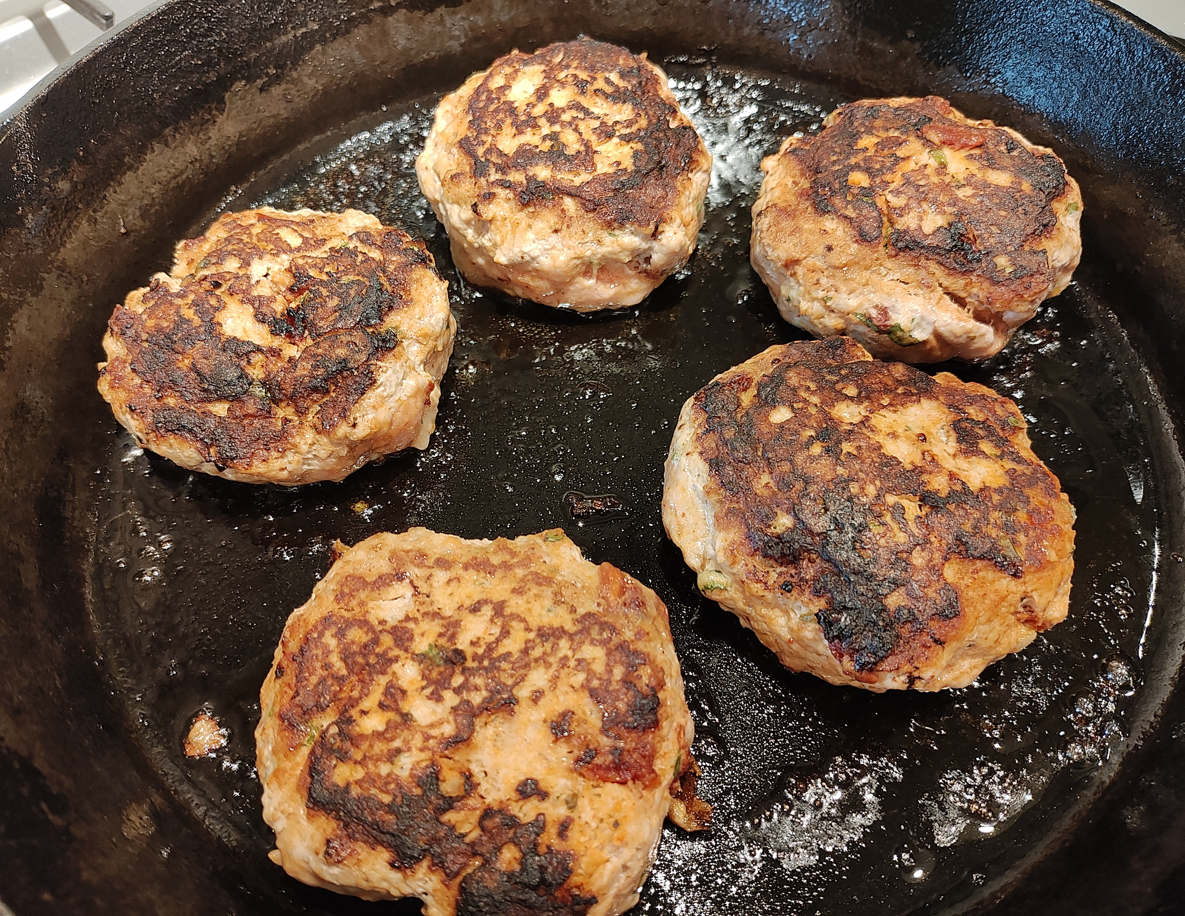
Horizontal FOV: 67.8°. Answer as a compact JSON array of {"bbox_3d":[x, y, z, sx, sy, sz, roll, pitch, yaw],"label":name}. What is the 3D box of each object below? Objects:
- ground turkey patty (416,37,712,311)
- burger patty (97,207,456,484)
[{"bbox_3d":[-0.007,-0.080,0.246,0.078,0.034,0.086,-8,58,-4],"label":"ground turkey patty"},{"bbox_3d":[-0.078,-0.030,0.227,0.087,0.025,0.085,6,58,4],"label":"burger patty"}]

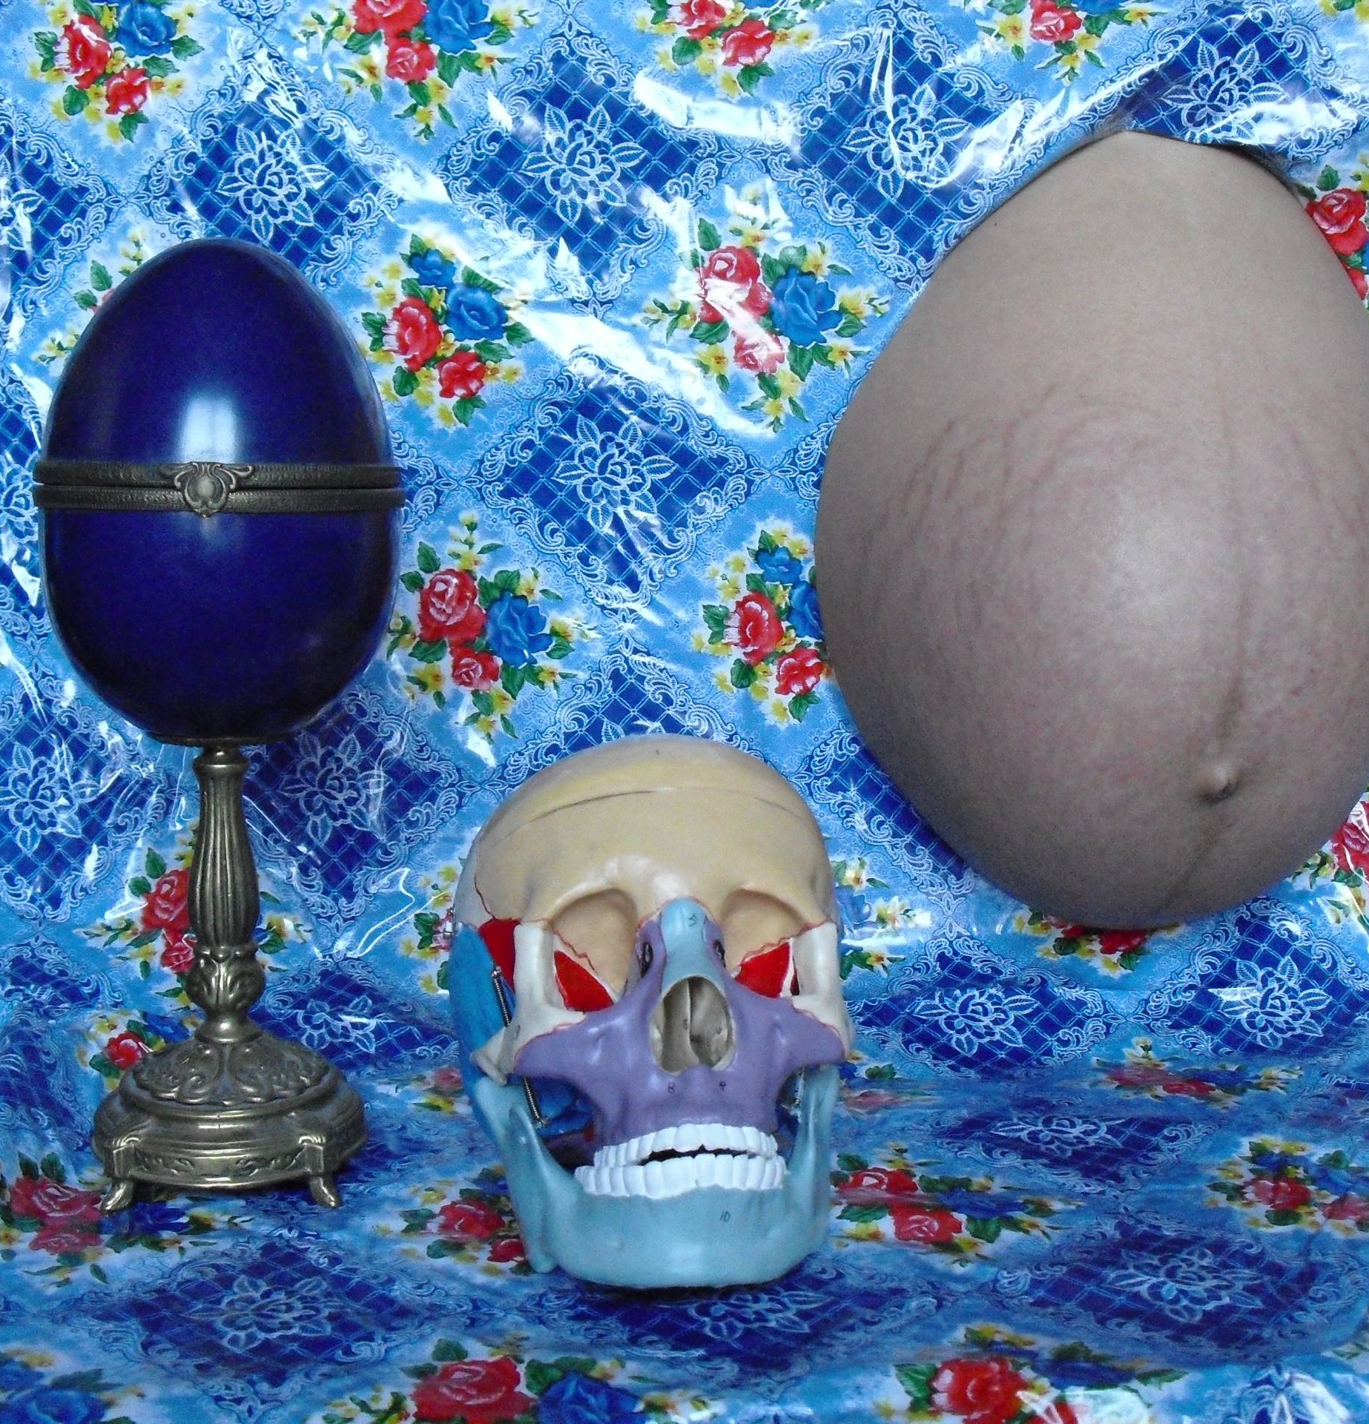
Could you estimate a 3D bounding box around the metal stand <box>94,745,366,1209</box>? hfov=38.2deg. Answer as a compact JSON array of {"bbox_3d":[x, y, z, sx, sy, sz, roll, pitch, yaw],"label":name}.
[{"bbox_3d":[-0.166,0.090,0.718,0.100,0.157,0.100,-1,7,-6],"label":"metal stand"}]

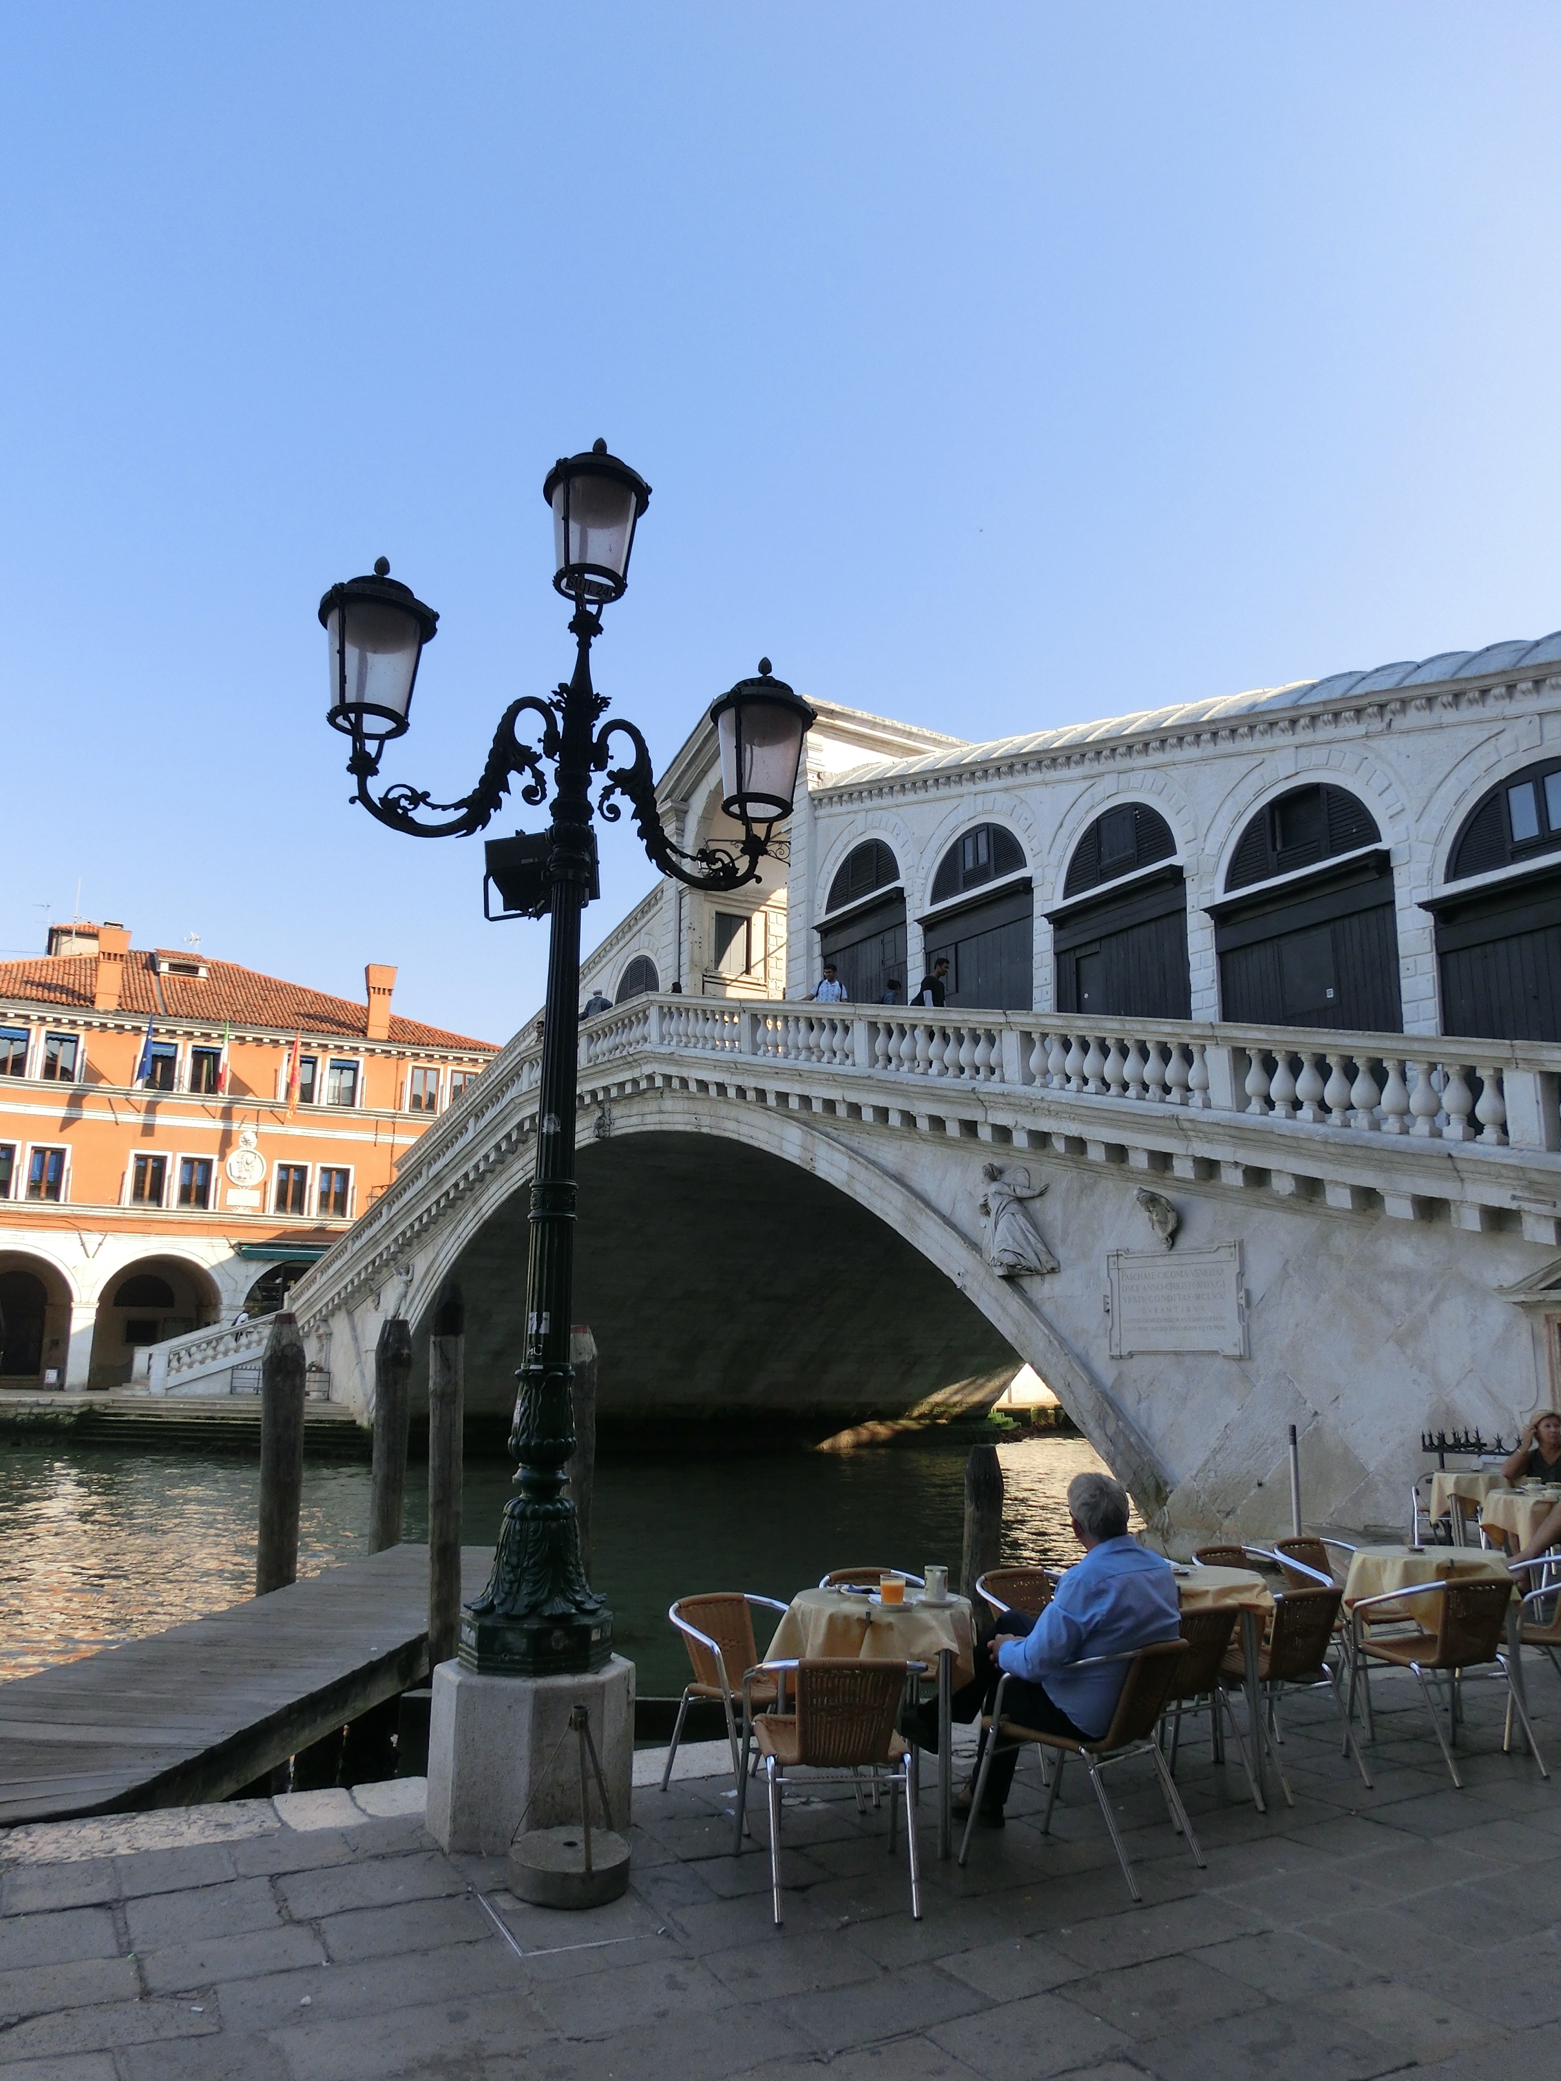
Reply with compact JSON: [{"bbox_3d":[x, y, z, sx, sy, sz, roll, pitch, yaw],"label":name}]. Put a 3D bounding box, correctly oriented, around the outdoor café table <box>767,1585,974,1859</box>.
[{"bbox_3d":[0.335,2.461,5.282,0.730,0.760,0.730,2,-13,-5],"label":"outdoor café table"}]

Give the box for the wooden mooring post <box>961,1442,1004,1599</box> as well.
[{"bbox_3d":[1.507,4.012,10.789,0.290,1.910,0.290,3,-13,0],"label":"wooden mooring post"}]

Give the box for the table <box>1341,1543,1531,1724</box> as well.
[{"bbox_3d":[2.824,2.616,6.172,0.760,0.740,0.760,-4,-12,19],"label":"table"}]

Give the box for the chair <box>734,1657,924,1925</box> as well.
[{"bbox_3d":[0.141,2.347,4.702,0.560,0.735,0.590,2,-13,-8],"label":"chair"}]

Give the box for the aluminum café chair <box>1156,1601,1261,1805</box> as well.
[{"bbox_3d":[1.442,2.509,5.517,0.560,0.730,0.590,9,-15,-30],"label":"aluminum café chair"}]

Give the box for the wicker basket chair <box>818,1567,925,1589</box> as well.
[{"bbox_3d":[0.477,2.650,6.039,0.560,0.735,0.590,8,-15,-30],"label":"wicker basket chair"}]

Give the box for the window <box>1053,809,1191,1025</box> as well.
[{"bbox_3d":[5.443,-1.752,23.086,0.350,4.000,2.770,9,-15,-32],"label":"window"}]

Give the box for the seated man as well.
[{"bbox_3d":[0.930,2.142,5.017,0.820,1.260,0.600,-10,-17,41],"label":"seated man"}]

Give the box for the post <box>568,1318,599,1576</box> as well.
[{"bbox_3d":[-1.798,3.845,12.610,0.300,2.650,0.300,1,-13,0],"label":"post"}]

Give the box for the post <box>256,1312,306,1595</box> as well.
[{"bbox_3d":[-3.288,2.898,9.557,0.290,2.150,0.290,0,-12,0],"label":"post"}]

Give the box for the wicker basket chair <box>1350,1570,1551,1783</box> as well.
[{"bbox_3d":[2.695,2.539,5.830,0.560,0.745,0.580,5,-13,-22],"label":"wicker basket chair"}]

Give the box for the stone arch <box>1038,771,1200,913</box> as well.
[{"bbox_3d":[5.141,-3.243,22.157,0.350,1.800,3.200,9,-15,-30],"label":"stone arch"}]

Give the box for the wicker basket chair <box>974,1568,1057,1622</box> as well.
[{"bbox_3d":[1.165,2.615,6.006,0.560,0.730,0.590,9,-15,-31],"label":"wicker basket chair"}]

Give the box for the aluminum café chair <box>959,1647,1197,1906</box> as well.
[{"bbox_3d":[1.020,2.382,4.874,0.590,0.730,0.560,-10,-17,41],"label":"aluminum café chair"}]

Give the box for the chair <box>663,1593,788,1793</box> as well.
[{"bbox_3d":[-0.082,2.538,5.570,0.560,0.735,0.590,10,-16,-36],"label":"chair"}]

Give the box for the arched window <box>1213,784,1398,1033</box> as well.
[{"bbox_3d":[7.407,-1.451,20.194,0.350,4.200,2.850,8,-14,-32],"label":"arched window"}]

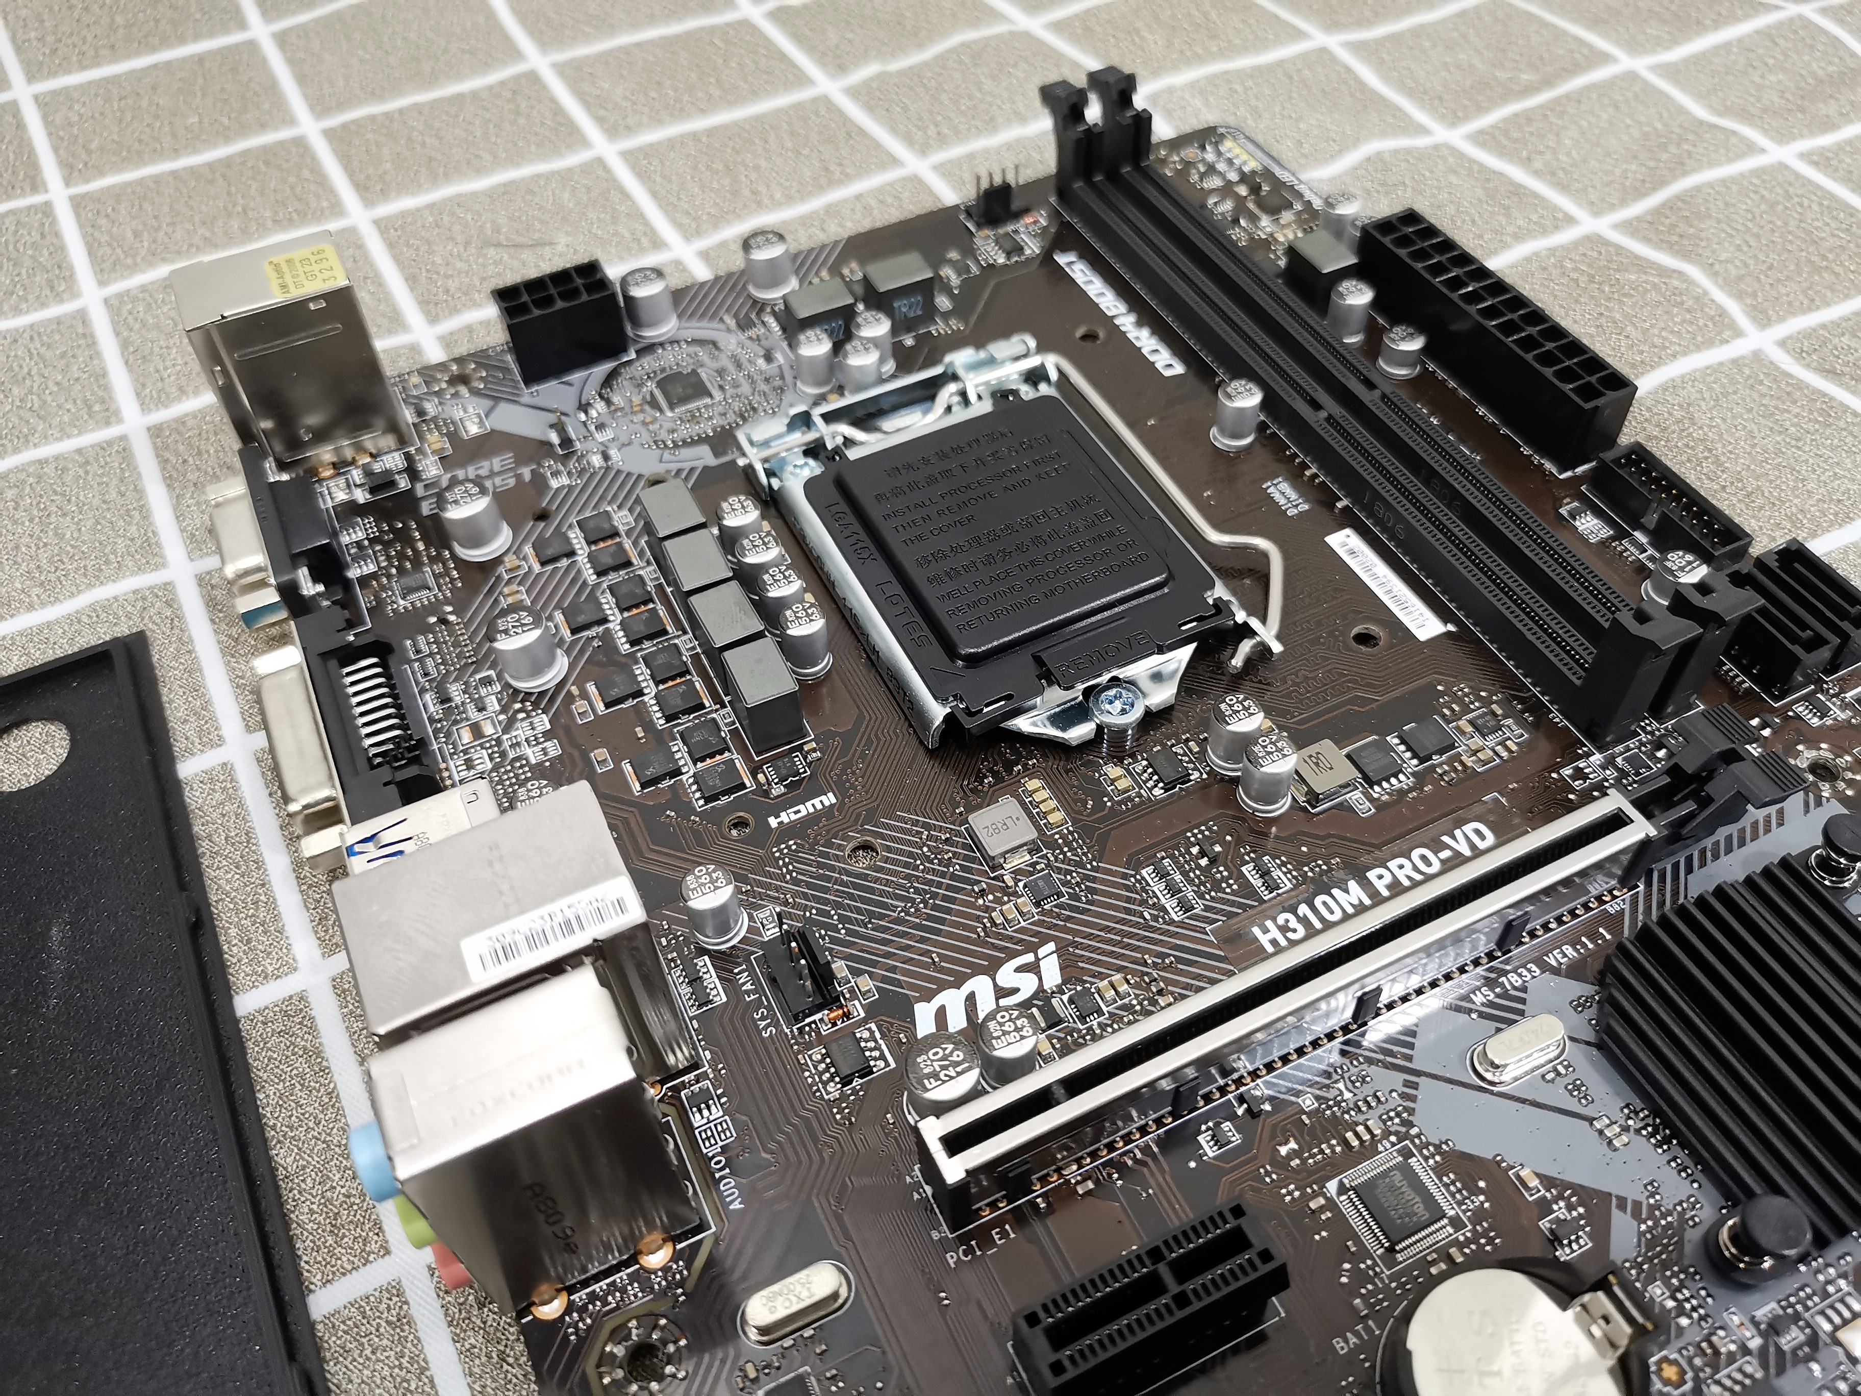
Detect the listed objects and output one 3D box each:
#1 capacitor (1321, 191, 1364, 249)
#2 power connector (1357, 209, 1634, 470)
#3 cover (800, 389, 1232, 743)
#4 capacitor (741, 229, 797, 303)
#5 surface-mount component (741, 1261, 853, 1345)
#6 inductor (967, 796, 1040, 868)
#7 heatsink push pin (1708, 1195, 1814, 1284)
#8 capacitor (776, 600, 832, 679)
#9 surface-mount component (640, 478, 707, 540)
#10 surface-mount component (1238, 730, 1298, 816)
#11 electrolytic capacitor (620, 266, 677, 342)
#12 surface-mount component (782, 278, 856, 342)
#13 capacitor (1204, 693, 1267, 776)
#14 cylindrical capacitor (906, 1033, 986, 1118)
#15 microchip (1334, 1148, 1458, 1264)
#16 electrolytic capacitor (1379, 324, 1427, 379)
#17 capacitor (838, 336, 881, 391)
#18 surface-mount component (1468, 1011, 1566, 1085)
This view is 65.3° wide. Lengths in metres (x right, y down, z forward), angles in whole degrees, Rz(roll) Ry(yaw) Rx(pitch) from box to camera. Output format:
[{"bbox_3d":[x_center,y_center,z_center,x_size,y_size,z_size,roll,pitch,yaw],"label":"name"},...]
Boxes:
[{"bbox_3d":[0.070,-0.082,0.250,0.006,0.008,0.006,-1,51,2],"label":"capacitor"},{"bbox_3d":[0.087,-0.057,0.229,0.011,0.013,0.052,-22,54,-15],"label":"power connector"},{"bbox_3d":[0.010,-0.022,0.202,0.043,0.004,0.056,-22,53,-15],"label":"cover"},{"bbox_3d":[-0.028,-0.074,0.247,0.008,0.008,0.008,-1,51,1],"label":"capacitor"},{"bbox_3d":[-0.013,0.059,0.143,0.011,0.003,0.004,-22,53,-15],"label":"surface-mount component"},{"bbox_3d":[0.009,0.017,0.177,0.006,0.003,0.007,-22,54,-15],"label":"inductor"},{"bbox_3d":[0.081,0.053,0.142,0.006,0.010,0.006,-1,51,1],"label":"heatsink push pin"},{"bbox_3d":[-0.017,-0.008,0.194,0.006,0.009,0.006,-1,51,1],"label":"capacitor"},{"bbox_3d":[-0.036,-0.024,0.207,0.007,0.009,0.010,-22,53,-15],"label":"surface-mount component"},{"bbox_3d":[0.041,0.009,0.178,0.006,0.008,0.006,-1,51,2],"label":"surface-mount component"},{"bbox_3d":[-0.047,-0.065,0.242,0.008,0.009,0.008,-1,51,1],"label":"electrolytic capacitor"},{"bbox_3d":[-0.017,-0.061,0.236,0.010,0.010,0.006,-22,53,-15],"label":"surface-mount component"},{"bbox_3d":[0.038,0.005,0.182,0.006,0.009,0.006,-1,51,1],"label":"capacitor"},{"bbox_3d":[0.001,0.041,0.155,0.008,0.008,0.008,-1,51,1],"label":"cylindrical capacitor"},{"bbox_3d":[0.048,0.051,0.148,0.009,0.002,0.009,-22,53,-15],"label":"microchip"},{"bbox_3d":[0.075,-0.056,0.233,0.006,0.005,0.006,-1,51,1],"label":"electrolytic capacitor"},{"bbox_3d":[-0.011,-0.051,0.229,0.006,0.008,0.006,-22,53,-15],"label":"capacitor"},{"bbox_3d":[0.065,0.038,0.159,0.011,0.003,0.004,-22,54,-15],"label":"surface-mount component"}]

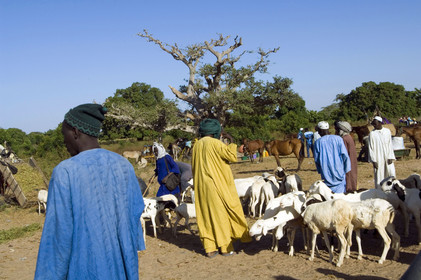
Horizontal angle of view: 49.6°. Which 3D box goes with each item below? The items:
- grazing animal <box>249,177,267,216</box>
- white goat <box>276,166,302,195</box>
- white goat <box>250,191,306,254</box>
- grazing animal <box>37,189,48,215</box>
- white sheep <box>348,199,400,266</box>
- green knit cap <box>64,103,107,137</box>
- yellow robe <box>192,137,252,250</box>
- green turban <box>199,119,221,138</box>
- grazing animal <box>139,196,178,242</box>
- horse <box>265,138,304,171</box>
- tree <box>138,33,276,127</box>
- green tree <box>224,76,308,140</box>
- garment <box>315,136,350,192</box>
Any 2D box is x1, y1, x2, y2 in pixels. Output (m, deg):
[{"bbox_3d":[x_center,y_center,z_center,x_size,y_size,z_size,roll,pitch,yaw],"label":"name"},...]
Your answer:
[{"bbox_3d":[0.939,1.090,8.951,0.320,0.740,0.980,-5,0,6],"label":"grazing animal"},{"bbox_3d":[1.543,0.984,8.900,0.360,0.880,0.900,-3,1,40],"label":"white goat"},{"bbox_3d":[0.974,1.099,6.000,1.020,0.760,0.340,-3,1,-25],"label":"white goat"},{"bbox_3d":[-3.960,1.544,11.751,0.900,0.670,0.270,-5,0,-37],"label":"grazing animal"},{"bbox_3d":[1.826,1.046,5.440,0.920,0.780,0.340,-3,1,34],"label":"white sheep"},{"bbox_3d":[-0.754,-0.124,2.750,0.230,0.190,0.190,7,0,18],"label":"green knit cap"},{"bbox_3d":[0.141,0.729,6.100,0.640,1.480,0.500,-4,1,22],"label":"yellow robe"},{"bbox_3d":[0.000,-0.151,6.080,0.250,0.250,0.270,-5,0,11],"label":"green turban"},{"bbox_3d":[-0.932,1.241,7.421,1.000,0.730,0.300,-5,0,-39],"label":"grazing animal"},{"bbox_3d":[3.053,0.579,18.800,1.750,1.320,0.450,-4,1,-12],"label":"horse"},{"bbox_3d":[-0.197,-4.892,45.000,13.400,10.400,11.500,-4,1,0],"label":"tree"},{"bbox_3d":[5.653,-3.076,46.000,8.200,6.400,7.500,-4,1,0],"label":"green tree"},{"bbox_3d":[2.227,0.475,8.302,0.660,1.180,0.420,-5,0,14],"label":"garment"}]

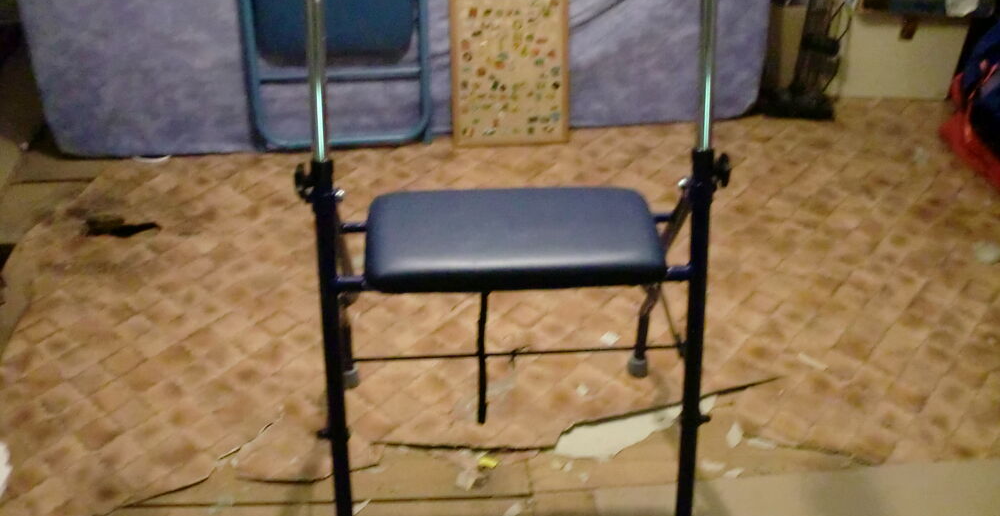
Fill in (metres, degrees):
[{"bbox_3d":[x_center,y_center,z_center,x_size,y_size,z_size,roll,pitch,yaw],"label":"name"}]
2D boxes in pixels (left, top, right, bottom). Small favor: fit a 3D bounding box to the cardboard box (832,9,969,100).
[{"bbox_3d":[1.106,-0.654,2.906,0.315,0.255,0.330,1,39,-1],"label":"cardboard box"}]

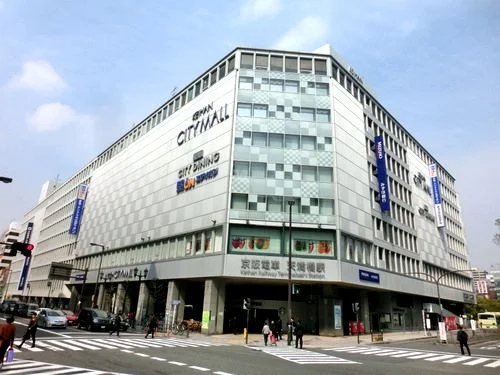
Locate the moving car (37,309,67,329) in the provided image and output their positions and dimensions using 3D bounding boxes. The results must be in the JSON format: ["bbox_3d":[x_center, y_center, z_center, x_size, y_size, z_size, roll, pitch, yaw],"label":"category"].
[{"bbox_3d":[-18.900,12.468,33.086,1.745,1.490,4.400,18,-24,-37],"label":"moving car"}]

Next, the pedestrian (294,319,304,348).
[{"bbox_3d":[3.211,9.410,22.276,0.520,1.740,0.400,9,-20,-17],"label":"pedestrian"}]

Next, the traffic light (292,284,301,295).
[{"bbox_3d":[3.417,7.464,25.371,0.420,0.750,0.300,9,-20,-17],"label":"traffic light"}]

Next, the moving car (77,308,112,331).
[{"bbox_3d":[-14.887,12.491,33.194,1.740,1.860,4.700,18,-24,-37],"label":"moving car"}]

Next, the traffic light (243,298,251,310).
[{"bbox_3d":[-0.183,8.004,23.583,0.450,0.760,0.380,-8,-22,28],"label":"traffic light"}]

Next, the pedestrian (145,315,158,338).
[{"bbox_3d":[-7.369,10.375,25.966,0.550,1.652,0.500,16,-23,-35],"label":"pedestrian"}]

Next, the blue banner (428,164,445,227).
[{"bbox_3d":[31.782,1.286,58.971,1.150,11.000,0.300,-15,-26,41],"label":"blue banner"}]

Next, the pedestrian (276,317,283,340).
[{"bbox_3d":[2.382,11.281,27.662,0.500,1.674,0.350,9,-20,-17],"label":"pedestrian"}]

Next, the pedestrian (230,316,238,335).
[{"bbox_3d":[-1.369,12.591,31.696,0.480,1.600,0.360,5,-19,-5],"label":"pedestrian"}]

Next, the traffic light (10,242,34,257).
[{"bbox_3d":[-15.192,4.140,23.153,1.250,0.750,0.400,18,-24,-37],"label":"traffic light"}]

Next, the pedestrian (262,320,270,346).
[{"bbox_3d":[1.147,9.959,23.639,0.500,1.576,0.350,9,-20,-17],"label":"pedestrian"}]

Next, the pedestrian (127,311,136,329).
[{"bbox_3d":[-11.588,12.966,34.034,0.500,1.589,0.350,17,-24,-37],"label":"pedestrian"}]

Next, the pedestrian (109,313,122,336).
[{"bbox_3d":[-10.014,10.207,25.873,0.650,1.683,0.500,16,-23,-35],"label":"pedestrian"}]

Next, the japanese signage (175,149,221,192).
[{"bbox_3d":[-6.146,-2.195,40.102,0.250,4.300,8.600,19,-25,-38],"label":"japanese signage"}]

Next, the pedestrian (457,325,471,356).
[{"bbox_3d":[13.300,9.487,21.542,0.550,1.760,0.450,11,-21,-22],"label":"pedestrian"}]

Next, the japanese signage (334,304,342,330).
[{"bbox_3d":[8.082,11.967,31.841,0.620,2.100,0.120,4,-19,-3],"label":"japanese signage"}]

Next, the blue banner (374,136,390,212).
[{"bbox_3d":[16.409,-1.845,42.980,1.100,9.900,0.300,-15,-26,41],"label":"blue banner"}]

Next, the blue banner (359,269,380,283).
[{"bbox_3d":[12.019,8.878,34.392,0.200,0.950,4.300,-15,-25,41],"label":"blue banner"}]

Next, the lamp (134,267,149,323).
[{"bbox_3d":[-10.757,10.545,33.343,1.400,5.600,0.400,19,-25,-38],"label":"lamp"}]

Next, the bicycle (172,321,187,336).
[{"bbox_3d":[-5.784,11.574,28.445,0.570,1.050,1.700,14,-22,-30],"label":"bicycle"}]

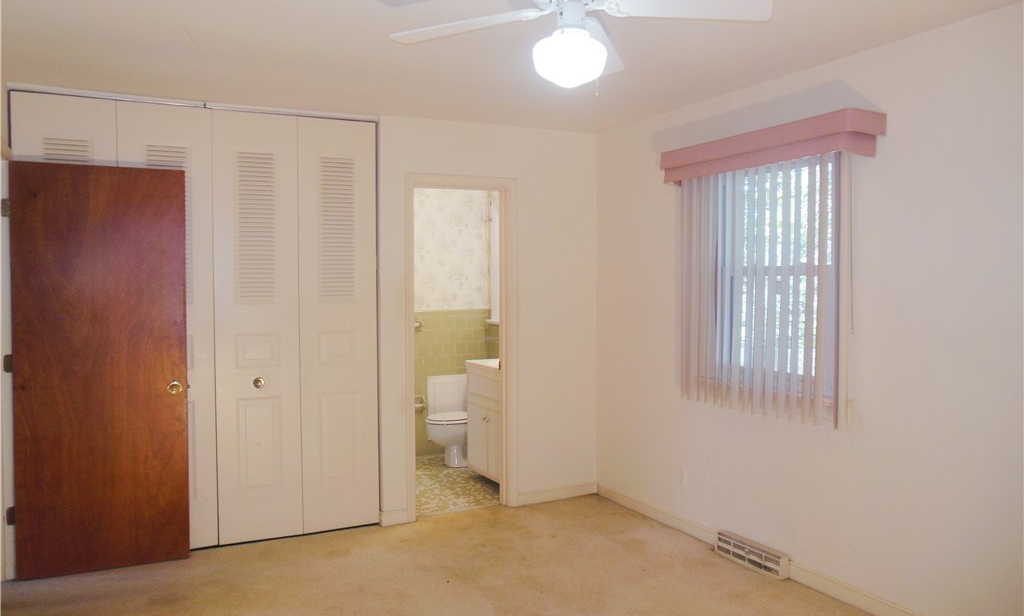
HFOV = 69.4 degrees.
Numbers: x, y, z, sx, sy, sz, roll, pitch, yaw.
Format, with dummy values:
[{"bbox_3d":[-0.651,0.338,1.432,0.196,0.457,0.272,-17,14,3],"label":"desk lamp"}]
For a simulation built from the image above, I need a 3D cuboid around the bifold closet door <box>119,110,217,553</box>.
[{"bbox_3d":[-1.756,0.121,3.792,0.444,2.295,0.032,-1,2,-28],"label":"bifold closet door"}]

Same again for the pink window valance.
[{"bbox_3d":[1.191,-0.741,3.557,0.224,0.172,1.180,-1,2,-28],"label":"pink window valance"}]

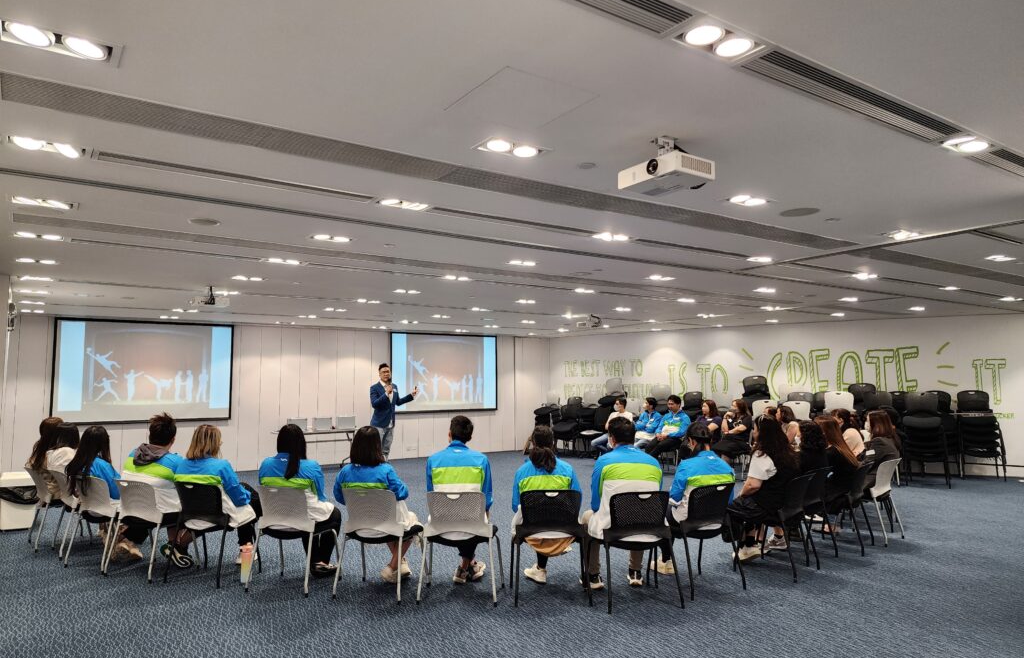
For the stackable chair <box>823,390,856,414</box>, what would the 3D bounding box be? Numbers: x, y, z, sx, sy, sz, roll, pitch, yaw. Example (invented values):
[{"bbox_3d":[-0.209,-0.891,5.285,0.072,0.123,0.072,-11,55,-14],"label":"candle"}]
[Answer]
[{"bbox_3d":[4.809,1.317,10.103,0.550,0.790,0.530,-4,-6,41],"label":"stackable chair"}]

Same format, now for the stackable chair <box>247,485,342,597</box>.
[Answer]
[{"bbox_3d":[-1.693,1.604,5.332,0.540,0.790,0.510,-2,-5,17],"label":"stackable chair"}]

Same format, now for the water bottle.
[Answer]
[{"bbox_3d":[-2.088,1.850,5.360,0.090,0.295,0.090,0,-5,0],"label":"water bottle"}]

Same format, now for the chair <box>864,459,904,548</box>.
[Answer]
[{"bbox_3d":[3.537,1.668,6.710,0.520,0.790,0.550,-5,-6,44],"label":"chair"}]

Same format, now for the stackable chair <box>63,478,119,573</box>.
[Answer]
[{"bbox_3d":[-3.544,1.665,5.992,0.550,0.790,0.520,-3,-5,27],"label":"stackable chair"}]

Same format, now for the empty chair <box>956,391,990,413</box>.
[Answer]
[{"bbox_3d":[7.157,1.356,10.537,0.530,0.790,0.520,-3,-6,35],"label":"empty chair"}]

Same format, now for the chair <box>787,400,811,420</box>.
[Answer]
[{"bbox_3d":[4.545,1.560,10.865,0.530,0.790,0.520,-3,-5,29],"label":"chair"}]

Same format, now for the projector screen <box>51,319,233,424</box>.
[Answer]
[{"bbox_3d":[-6.247,0.736,11.671,2.720,1.700,0.070,3,-6,-35],"label":"projector screen"}]

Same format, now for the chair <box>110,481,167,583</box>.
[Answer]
[{"bbox_3d":[-3.030,1.638,5.715,0.550,0.790,0.520,-2,-5,23],"label":"chair"}]

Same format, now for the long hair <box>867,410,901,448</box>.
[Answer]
[{"bbox_3d":[3.685,0.992,6.780,0.270,0.380,0.240,-4,-6,37],"label":"long hair"}]

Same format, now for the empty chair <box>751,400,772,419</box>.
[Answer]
[{"bbox_3d":[4.038,1.544,10.864,0.530,0.790,0.520,-3,-5,27],"label":"empty chair"}]

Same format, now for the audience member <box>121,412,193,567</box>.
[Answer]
[{"bbox_3d":[-3.030,1.388,5.844,0.530,1.310,0.760,-3,-5,25],"label":"audience member"}]

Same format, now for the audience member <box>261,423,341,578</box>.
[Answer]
[{"bbox_3d":[-1.655,1.395,5.484,0.460,1.230,0.620,-2,-5,19],"label":"audience member"}]

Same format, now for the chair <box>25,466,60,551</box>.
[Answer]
[{"bbox_3d":[-4.465,1.731,6.768,0.530,0.780,0.520,4,-6,-41],"label":"chair"}]

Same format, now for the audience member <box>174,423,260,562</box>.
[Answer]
[{"bbox_3d":[-2.345,1.409,5.717,0.520,1.230,0.680,-2,-5,21],"label":"audience member"}]

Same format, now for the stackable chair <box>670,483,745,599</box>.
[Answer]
[{"bbox_3d":[1.409,1.560,5.177,0.550,0.790,0.520,2,-5,-31],"label":"stackable chair"}]

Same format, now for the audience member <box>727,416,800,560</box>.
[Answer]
[{"bbox_3d":[2.067,1.378,5.835,0.700,1.270,0.500,-4,-6,40],"label":"audience member"}]

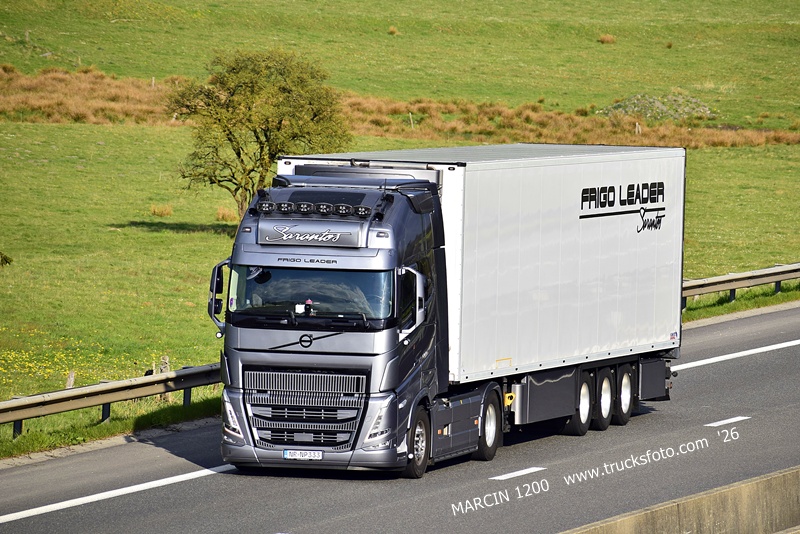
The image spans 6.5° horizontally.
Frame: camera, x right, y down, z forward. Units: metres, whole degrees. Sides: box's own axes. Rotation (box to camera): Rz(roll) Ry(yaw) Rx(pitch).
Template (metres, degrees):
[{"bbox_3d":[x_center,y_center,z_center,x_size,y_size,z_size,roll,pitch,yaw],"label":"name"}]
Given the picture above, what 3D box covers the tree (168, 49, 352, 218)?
[{"bbox_3d":[-4.044,-3.667,203.000,5.305,5.305,4.987,1,2,0],"label":"tree"}]

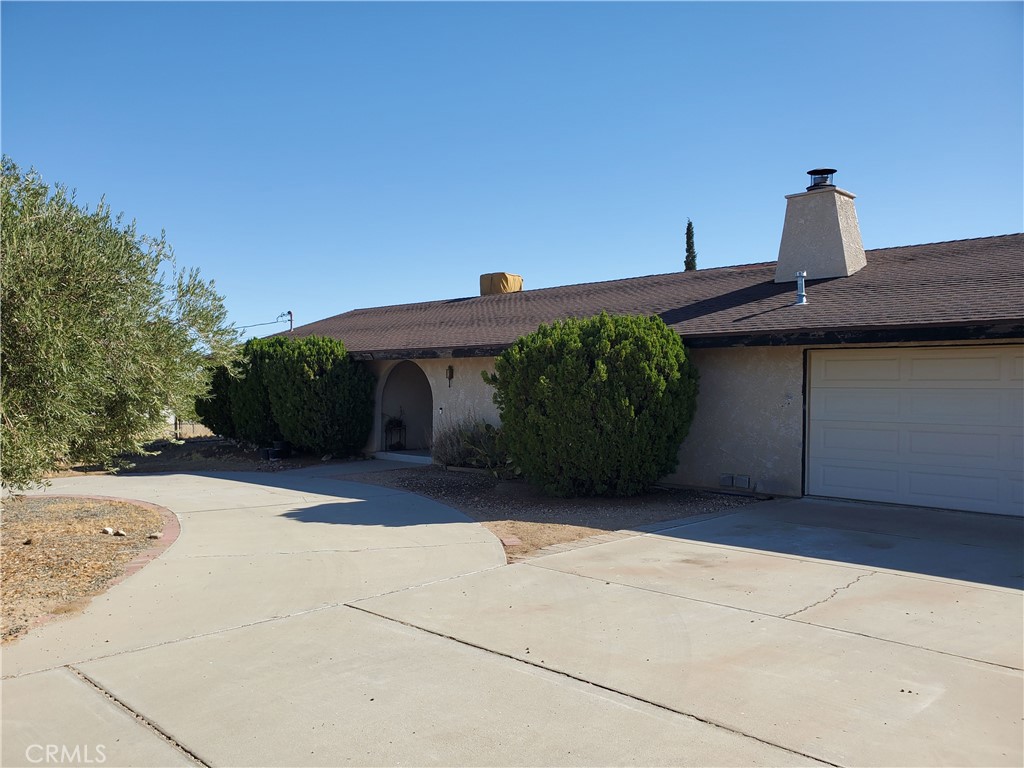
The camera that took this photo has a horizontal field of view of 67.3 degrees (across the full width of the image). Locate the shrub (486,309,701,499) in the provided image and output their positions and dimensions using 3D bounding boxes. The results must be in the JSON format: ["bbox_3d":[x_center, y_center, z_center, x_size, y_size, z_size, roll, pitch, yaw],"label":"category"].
[{"bbox_3d":[1.306,0.292,11.750,3.100,2.740,2.800,0,-1,43],"label":"shrub"}]

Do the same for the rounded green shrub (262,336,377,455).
[{"bbox_3d":[-4.357,0.290,17.500,2.550,2.765,2.400,0,-1,43],"label":"rounded green shrub"}]

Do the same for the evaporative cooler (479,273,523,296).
[{"bbox_3d":[-0.328,-2.826,23.243,1.040,0.880,0.740,0,-1,43],"label":"evaporative cooler"}]

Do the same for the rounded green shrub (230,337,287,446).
[{"bbox_3d":[-5.867,0.237,19.000,2.150,2.760,2.150,0,-1,43],"label":"rounded green shrub"}]

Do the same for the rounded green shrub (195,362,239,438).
[{"bbox_3d":[-7.469,0.478,20.700,2.000,2.170,2.000,0,-1,43],"label":"rounded green shrub"}]

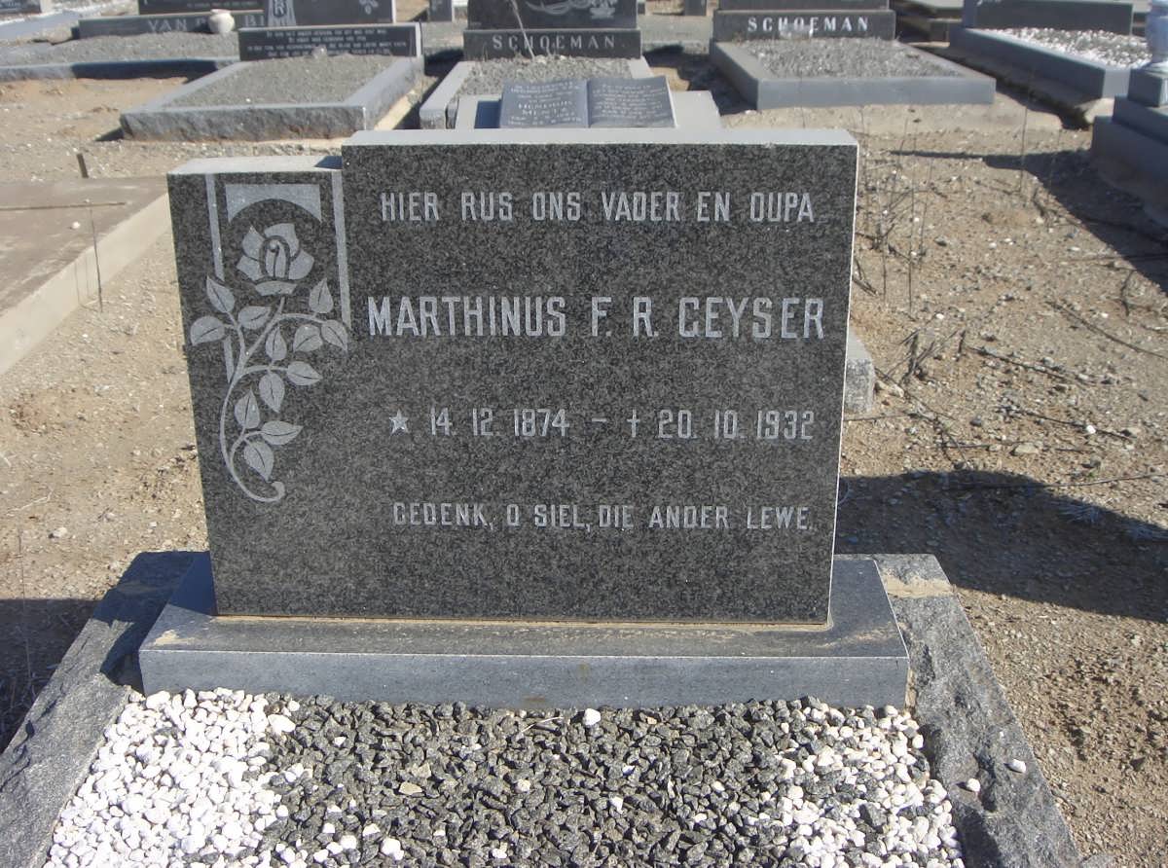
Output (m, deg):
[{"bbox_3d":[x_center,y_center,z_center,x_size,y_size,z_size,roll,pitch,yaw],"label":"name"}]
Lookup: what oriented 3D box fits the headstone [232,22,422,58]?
[{"bbox_3d":[-1.452,-2.260,7.559,1.000,0.190,0.240,-1,22,-3],"label":"headstone"}]

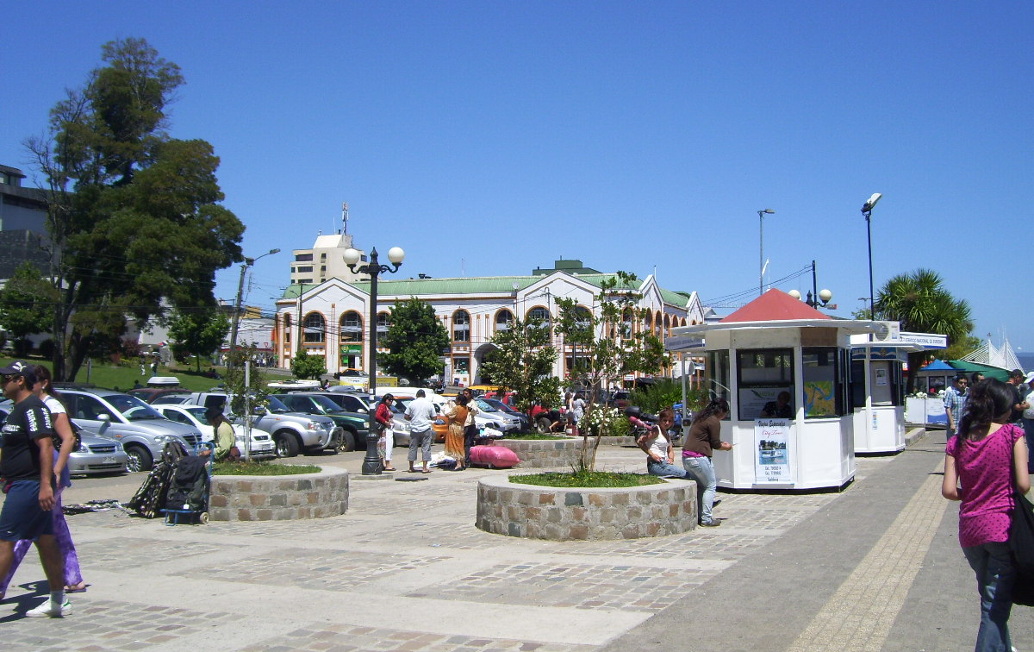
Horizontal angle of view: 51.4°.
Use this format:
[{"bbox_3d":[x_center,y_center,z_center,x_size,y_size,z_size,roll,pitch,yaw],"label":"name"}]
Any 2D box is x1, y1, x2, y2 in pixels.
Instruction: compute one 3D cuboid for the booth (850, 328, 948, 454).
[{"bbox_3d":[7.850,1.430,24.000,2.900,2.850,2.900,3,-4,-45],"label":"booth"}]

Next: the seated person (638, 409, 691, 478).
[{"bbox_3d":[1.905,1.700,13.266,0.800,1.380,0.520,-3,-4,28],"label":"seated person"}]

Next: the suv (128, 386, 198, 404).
[{"bbox_3d":[-12.469,3.152,37.883,1.820,1.780,4.600,-2,-4,23],"label":"suv"}]

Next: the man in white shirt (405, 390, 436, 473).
[{"bbox_3d":[-1.950,2.130,21.800,0.580,1.680,0.380,-1,-3,12],"label":"man in white shirt"}]

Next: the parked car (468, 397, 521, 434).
[{"bbox_3d":[-2.129,3.708,43.843,4.200,1.440,1.680,-2,-4,22],"label":"parked car"}]

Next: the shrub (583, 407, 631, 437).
[{"bbox_3d":[2.550,2.700,30.500,1.200,0.980,1.400,0,-3,0],"label":"shrub"}]

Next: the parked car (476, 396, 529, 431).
[{"bbox_3d":[-1.700,3.550,42.500,4.200,1.430,1.690,-2,-3,26],"label":"parked car"}]

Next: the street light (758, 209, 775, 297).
[{"bbox_3d":[11.600,-0.450,50.000,0.850,9.800,0.350,-1,-3,14],"label":"street light"}]

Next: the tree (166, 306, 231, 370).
[{"bbox_3d":[-33.100,1.450,112.000,6.600,6.900,6.600,0,-3,0],"label":"tree"}]

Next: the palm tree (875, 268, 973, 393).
[{"bbox_3d":[17.000,0.740,45.000,4.000,6.300,4.000,0,-3,0],"label":"palm tree"}]

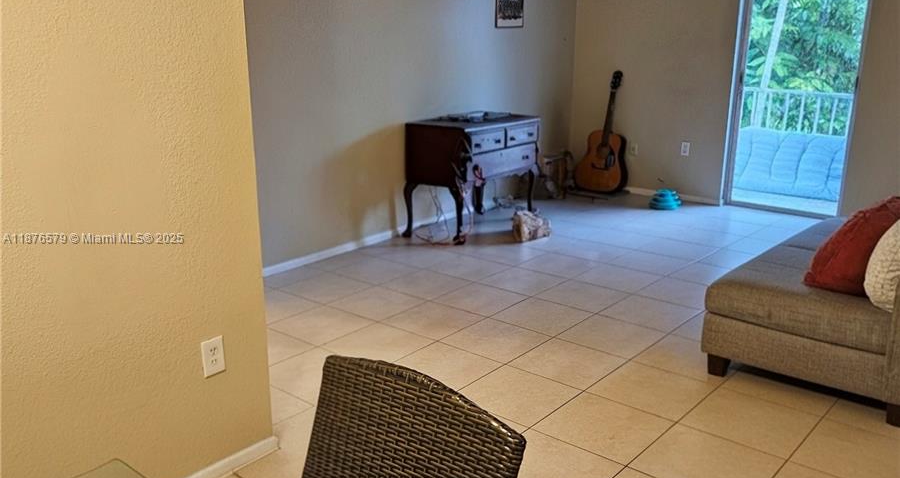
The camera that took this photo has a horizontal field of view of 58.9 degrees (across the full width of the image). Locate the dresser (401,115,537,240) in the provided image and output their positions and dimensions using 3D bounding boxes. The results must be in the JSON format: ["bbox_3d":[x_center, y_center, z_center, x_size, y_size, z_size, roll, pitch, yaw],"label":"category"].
[{"bbox_3d":[0.160,-0.456,5.712,0.490,0.780,0.860,13,20,38],"label":"dresser"}]

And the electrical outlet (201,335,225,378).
[{"bbox_3d":[-0.753,0.377,2.551,0.009,0.120,0.076,13,20,38],"label":"electrical outlet"}]

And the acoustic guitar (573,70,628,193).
[{"bbox_3d":[1.342,-0.897,6.710,0.410,1.050,0.120,6,-5,38],"label":"acoustic guitar"}]

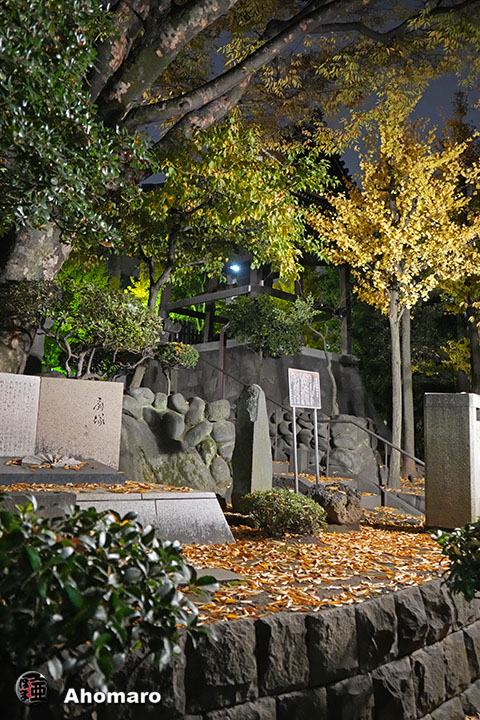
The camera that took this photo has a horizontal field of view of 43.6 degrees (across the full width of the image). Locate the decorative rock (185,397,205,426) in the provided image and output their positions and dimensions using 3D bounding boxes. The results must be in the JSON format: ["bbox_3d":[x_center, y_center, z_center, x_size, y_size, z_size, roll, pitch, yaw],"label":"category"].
[{"bbox_3d":[-0.528,0.604,7.000,0.226,0.339,0.260,1,-7,-3],"label":"decorative rock"}]

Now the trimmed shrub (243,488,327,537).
[{"bbox_3d":[0.325,1.178,4.695,0.660,0.380,0.580,0,-7,0],"label":"trimmed shrub"}]

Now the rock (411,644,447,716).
[{"bbox_3d":[0.854,1.573,3.027,0.280,0.300,0.230,5,-8,-38],"label":"rock"}]

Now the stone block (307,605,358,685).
[{"bbox_3d":[0.345,1.231,2.685,0.280,0.300,0.230,4,-8,-29],"label":"stone block"}]

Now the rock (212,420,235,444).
[{"bbox_3d":[-0.173,0.755,6.255,0.230,0.240,0.220,2,-7,-20],"label":"rock"}]

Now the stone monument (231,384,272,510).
[{"bbox_3d":[0.121,0.839,5.842,0.300,1.220,0.240,7,-9,-45],"label":"stone monument"}]

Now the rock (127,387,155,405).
[{"bbox_3d":[-1.029,0.369,6.199,0.290,0.190,0.240,2,-7,-20],"label":"rock"}]

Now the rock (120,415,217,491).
[{"bbox_3d":[-0.756,1.008,6.600,1.080,0.820,0.700,1,-7,-3],"label":"rock"}]

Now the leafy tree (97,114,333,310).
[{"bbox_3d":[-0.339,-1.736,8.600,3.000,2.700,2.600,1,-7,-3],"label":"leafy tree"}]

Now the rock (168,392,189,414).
[{"bbox_3d":[-0.715,0.509,7.000,0.226,0.249,0.230,1,-7,-3],"label":"rock"}]

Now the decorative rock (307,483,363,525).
[{"bbox_3d":[0.794,1.208,5.094,0.460,0.340,0.380,2,-7,-15],"label":"decorative rock"}]

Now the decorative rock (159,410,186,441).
[{"bbox_3d":[-0.699,0.668,6.114,0.250,0.290,0.240,2,-7,-20],"label":"decorative rock"}]

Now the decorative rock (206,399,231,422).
[{"bbox_3d":[-0.252,0.592,7.000,0.272,0.272,0.260,1,-7,-3],"label":"decorative rock"}]

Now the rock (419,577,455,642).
[{"bbox_3d":[0.994,1.363,3.327,0.260,0.290,0.230,7,-10,-40],"label":"rock"}]

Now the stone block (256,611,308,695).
[{"bbox_3d":[0.136,1.247,2.640,0.225,0.310,0.240,4,-8,-22],"label":"stone block"}]

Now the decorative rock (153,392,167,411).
[{"bbox_3d":[-0.845,0.437,6.292,0.150,0.190,0.180,2,-7,-20],"label":"decorative rock"}]

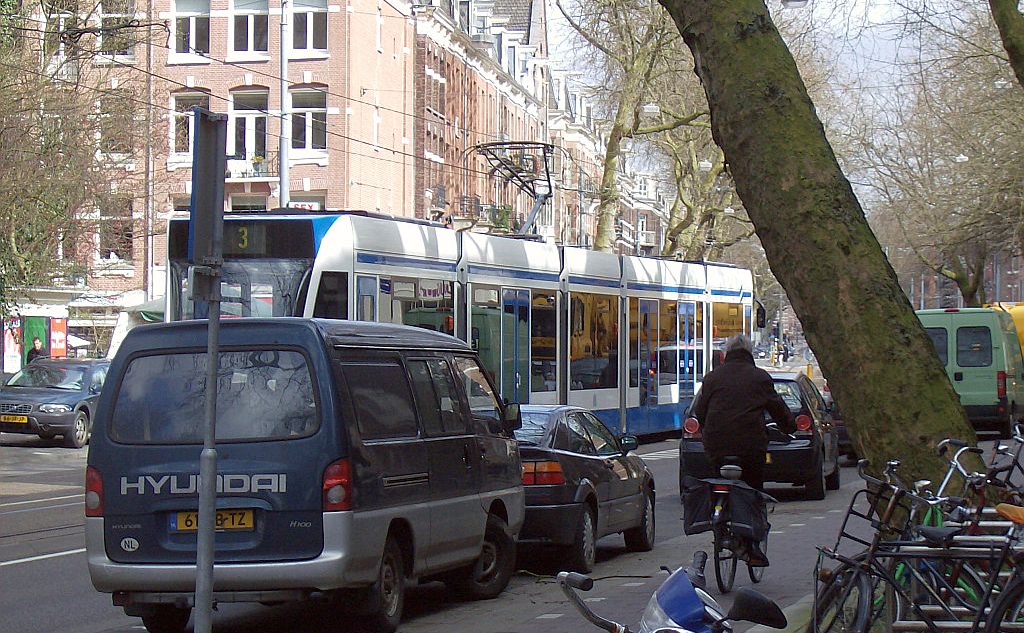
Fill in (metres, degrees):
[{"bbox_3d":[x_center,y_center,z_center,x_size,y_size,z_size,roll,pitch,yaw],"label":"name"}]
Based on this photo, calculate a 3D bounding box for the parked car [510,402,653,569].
[{"bbox_3d":[0.124,1.397,24.745,1.700,1.320,4.050,-1,-1,14],"label":"parked car"}]

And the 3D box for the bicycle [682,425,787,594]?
[{"bbox_3d":[1.633,1.404,21.308,0.600,1.140,1.780,-1,-1,15],"label":"bicycle"}]

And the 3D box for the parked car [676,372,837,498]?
[{"bbox_3d":[3.021,1.406,35.442,1.670,1.460,3.900,-1,-1,10],"label":"parked car"}]

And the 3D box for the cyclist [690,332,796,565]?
[{"bbox_3d":[1.659,0.946,21.150,0.600,1.700,0.850,-1,-1,15],"label":"cyclist"}]

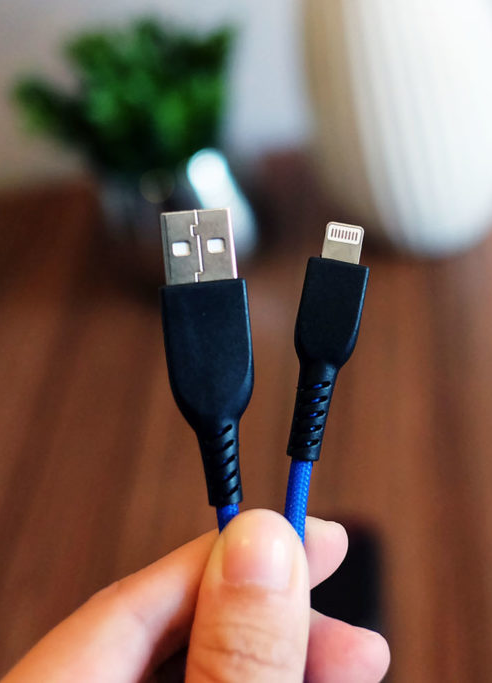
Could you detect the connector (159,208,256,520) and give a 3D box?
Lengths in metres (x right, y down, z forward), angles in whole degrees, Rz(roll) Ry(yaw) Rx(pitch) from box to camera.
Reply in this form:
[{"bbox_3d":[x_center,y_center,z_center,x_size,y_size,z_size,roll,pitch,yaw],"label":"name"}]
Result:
[{"bbox_3d":[-0.006,0.003,0.133,0.015,0.008,0.052,-6,87,2],"label":"connector"}]

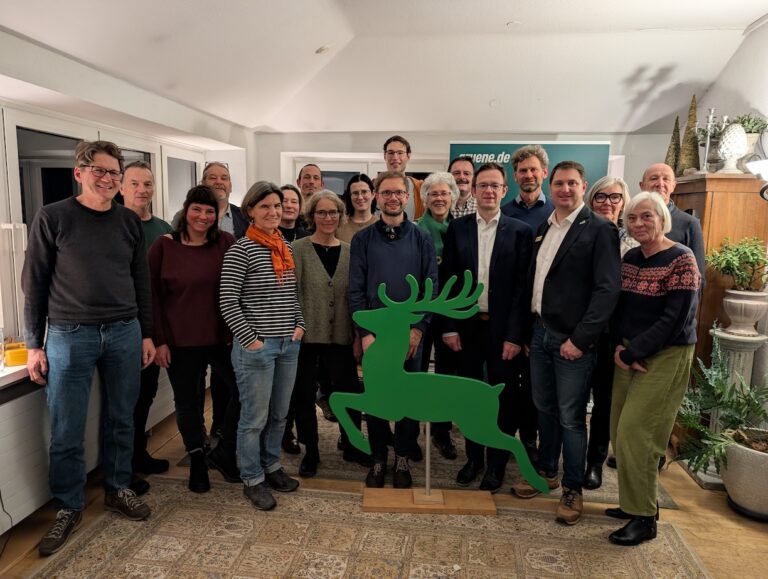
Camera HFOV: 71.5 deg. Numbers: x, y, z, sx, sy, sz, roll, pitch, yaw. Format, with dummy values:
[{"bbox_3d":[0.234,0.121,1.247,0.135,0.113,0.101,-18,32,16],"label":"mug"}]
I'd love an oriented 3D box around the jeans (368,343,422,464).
[{"bbox_3d":[0.066,0.581,3.066,0.360,0.890,0.270,1,8,0],"label":"jeans"}]

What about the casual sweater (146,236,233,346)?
[{"bbox_3d":[-1.056,0.000,2.942,0.460,0.625,0.270,-3,9,-25],"label":"casual sweater"}]

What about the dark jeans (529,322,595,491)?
[{"bbox_3d":[0.967,0.604,2.906,0.310,0.900,0.355,-7,11,-43],"label":"dark jeans"}]

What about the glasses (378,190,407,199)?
[{"bbox_3d":[0.046,-0.516,2.889,0.142,0.048,0.135,0,7,-3],"label":"glasses"}]

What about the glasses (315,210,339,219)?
[{"bbox_3d":[-0.323,-0.430,3.051,0.142,0.051,0.135,0,7,-5],"label":"glasses"}]

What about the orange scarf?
[{"bbox_3d":[-0.596,-0.185,2.787,0.240,0.297,0.210,-3,7,-25],"label":"orange scarf"}]

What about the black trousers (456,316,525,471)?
[{"bbox_3d":[0.604,0.598,3.056,0.390,0.932,0.290,1,7,8],"label":"black trousers"}]

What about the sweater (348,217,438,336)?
[{"bbox_3d":[0.053,-0.068,2.971,0.510,0.693,0.300,0,7,0],"label":"sweater"}]

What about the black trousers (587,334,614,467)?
[{"bbox_3d":[1.253,0.598,3.117,0.370,0.914,0.280,2,7,15],"label":"black trousers"}]

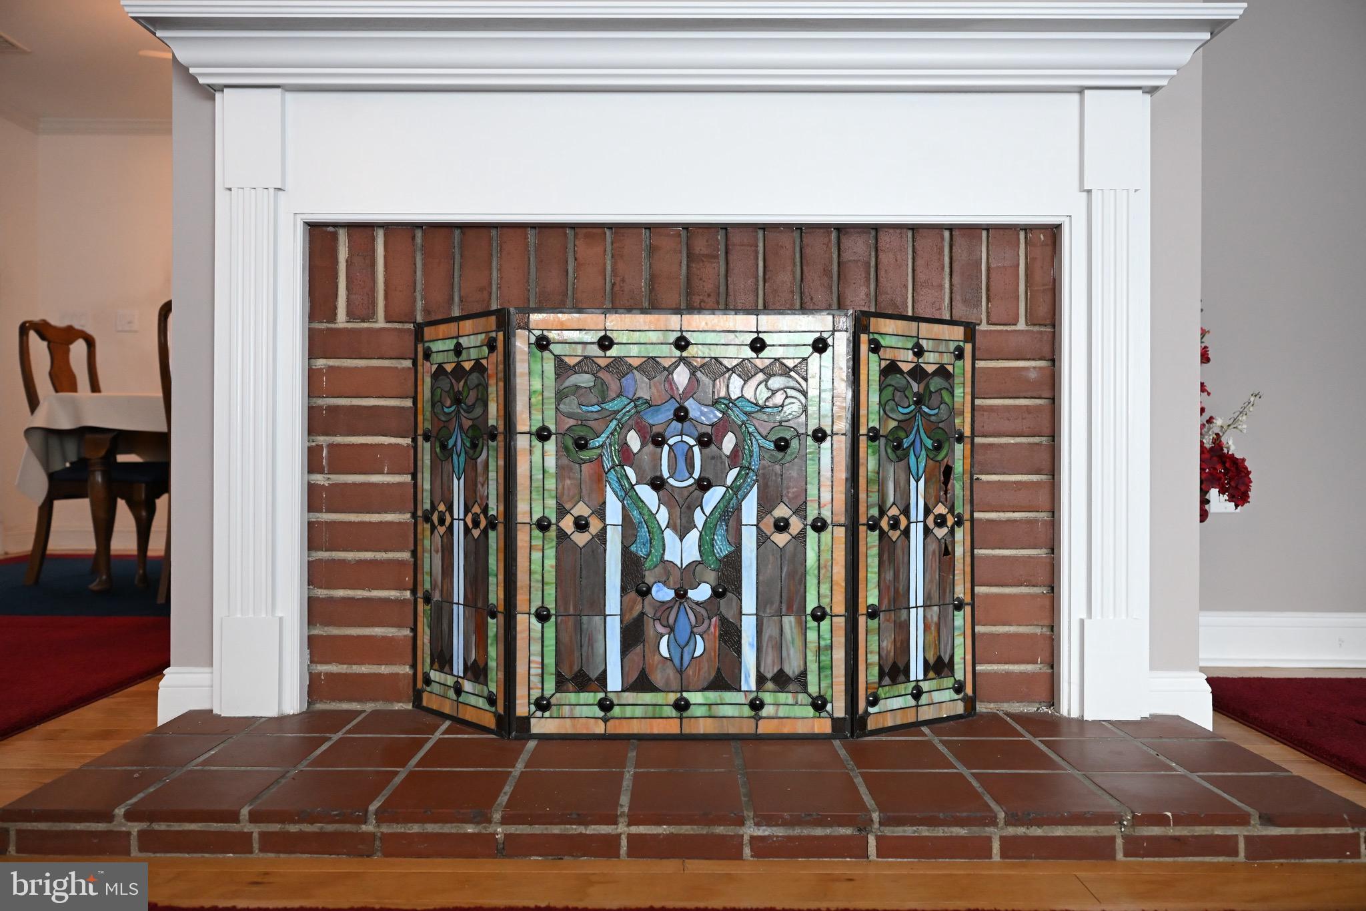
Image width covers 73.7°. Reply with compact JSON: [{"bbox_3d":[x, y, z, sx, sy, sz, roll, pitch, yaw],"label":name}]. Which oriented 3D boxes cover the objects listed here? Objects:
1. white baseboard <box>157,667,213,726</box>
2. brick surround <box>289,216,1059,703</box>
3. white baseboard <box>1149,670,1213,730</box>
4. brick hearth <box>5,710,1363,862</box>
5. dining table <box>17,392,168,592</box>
[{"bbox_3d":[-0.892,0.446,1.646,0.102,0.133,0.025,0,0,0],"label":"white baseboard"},{"bbox_3d":[-0.003,0.026,1.770,1.350,0.869,0.280,0,0,0],"label":"brick surround"},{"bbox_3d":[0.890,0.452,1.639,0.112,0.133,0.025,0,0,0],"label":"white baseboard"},{"bbox_3d":[0.002,0.490,1.406,1.768,0.061,0.468,0,0,0],"label":"brick hearth"},{"bbox_3d":[-1.550,0.130,3.851,1.730,0.757,1.030,0,0,0],"label":"dining table"}]

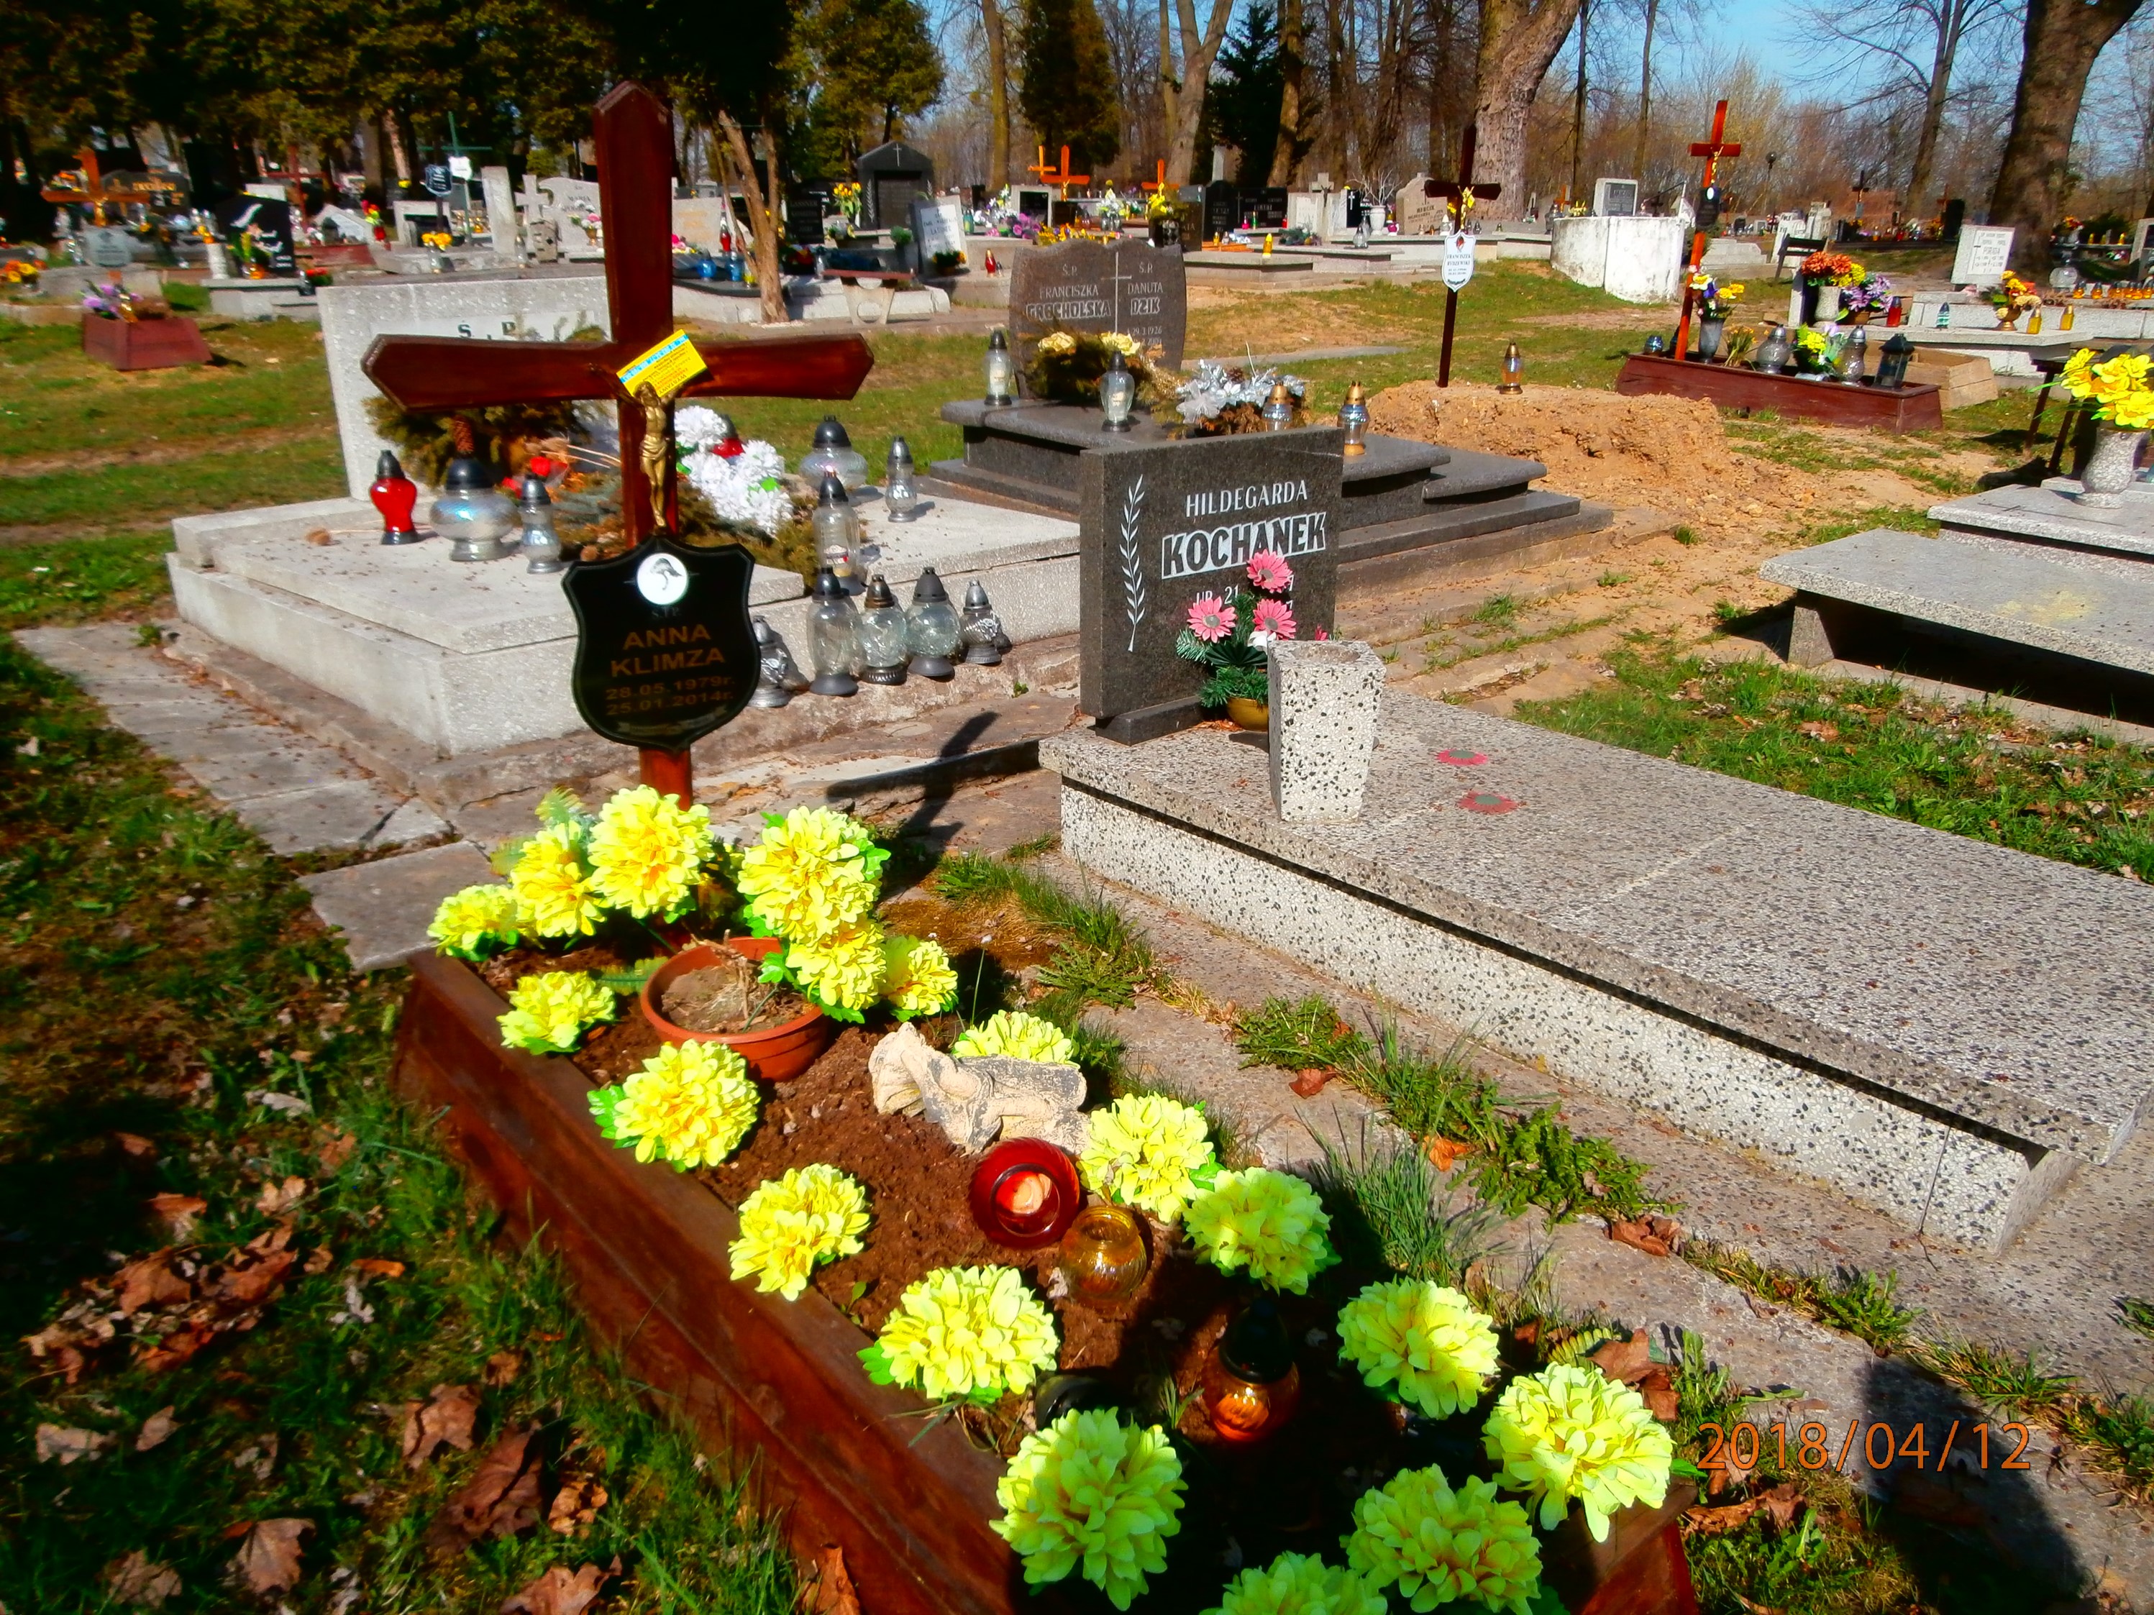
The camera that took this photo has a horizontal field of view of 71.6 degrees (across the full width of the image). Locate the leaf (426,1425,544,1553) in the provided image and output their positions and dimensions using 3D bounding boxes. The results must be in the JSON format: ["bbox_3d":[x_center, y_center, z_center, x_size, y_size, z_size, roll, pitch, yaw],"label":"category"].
[{"bbox_3d":[-0.569,0.656,1.436,0.085,0.045,0.130,5,21,14],"label":"leaf"}]

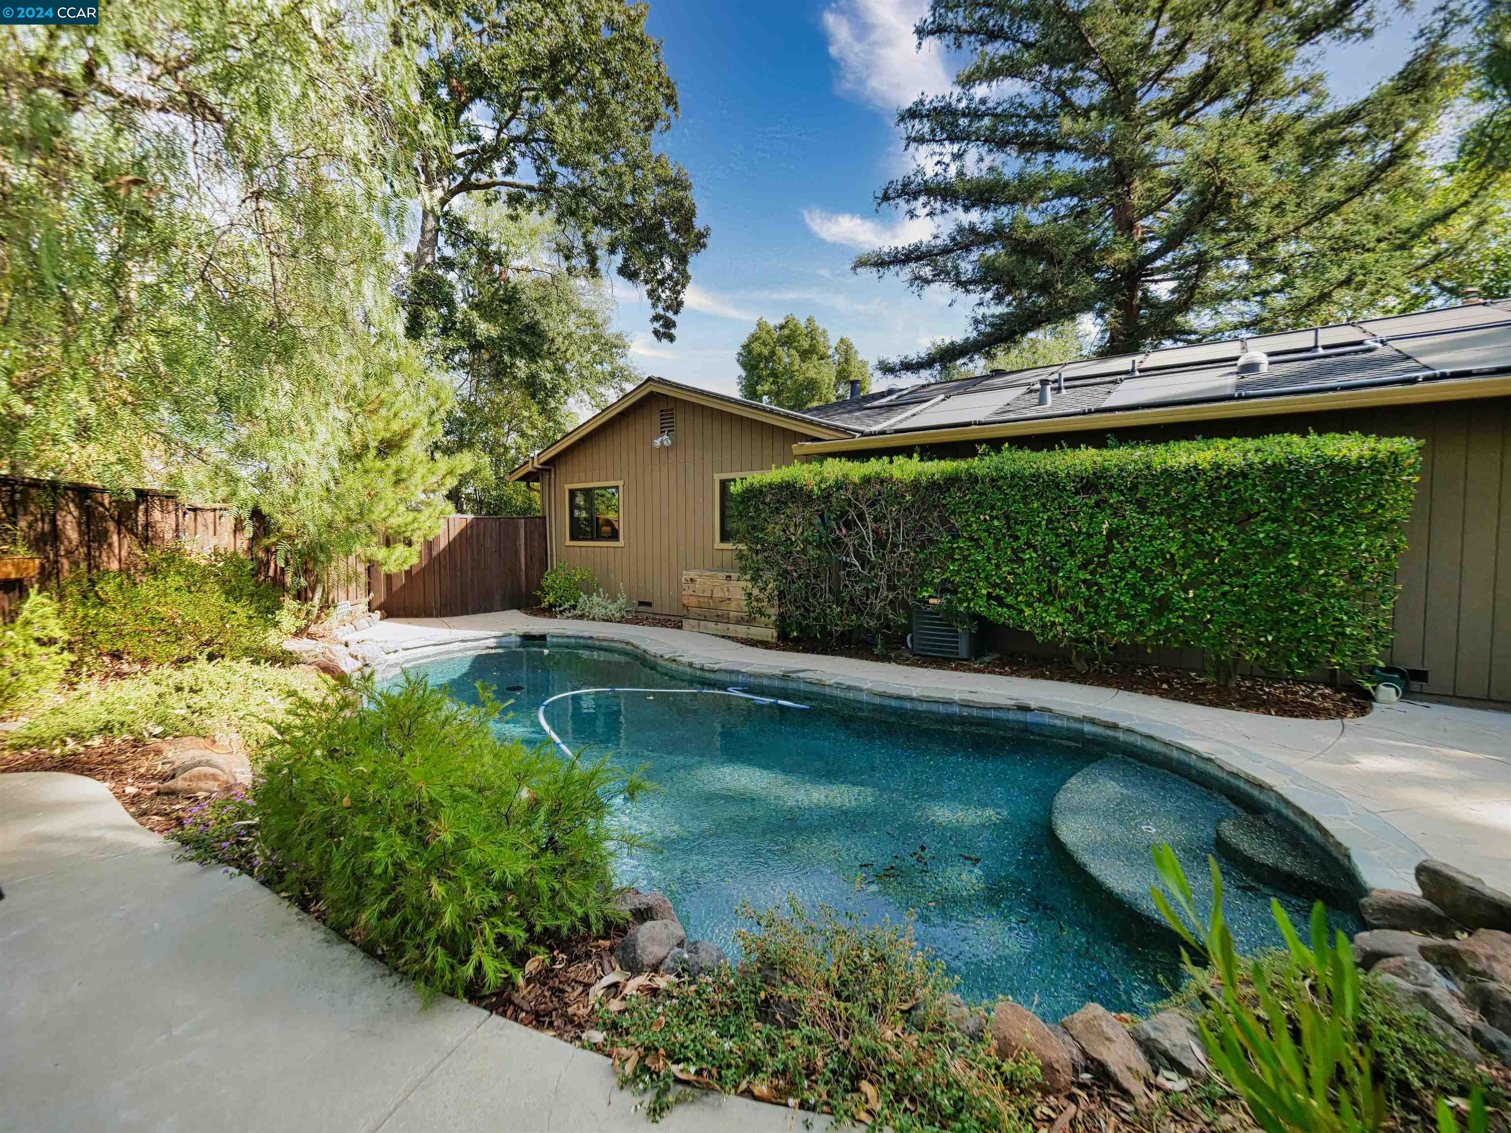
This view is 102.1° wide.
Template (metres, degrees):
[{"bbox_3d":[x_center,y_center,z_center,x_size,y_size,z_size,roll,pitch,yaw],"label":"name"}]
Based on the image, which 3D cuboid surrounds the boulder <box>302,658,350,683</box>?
[{"bbox_3d":[-4.250,1.052,6.071,0.450,0.270,0.380,0,3,0],"label":"boulder"}]

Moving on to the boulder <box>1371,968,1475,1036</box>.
[{"bbox_3d":[2.090,1.341,1.940,0.210,0.140,0.270,0,3,0],"label":"boulder"}]

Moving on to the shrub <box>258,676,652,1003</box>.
[{"bbox_3d":[-1.080,0.905,2.286,1.380,0.930,1.120,2,4,30],"label":"shrub"}]

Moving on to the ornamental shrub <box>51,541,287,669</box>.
[{"bbox_3d":[-5.750,0.388,6.132,1.300,1.200,1.900,2,4,30],"label":"ornamental shrub"}]

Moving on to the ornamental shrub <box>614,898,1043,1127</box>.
[{"bbox_3d":[0.110,1.232,1.744,1.220,0.350,0.600,1,4,20],"label":"ornamental shrub"}]

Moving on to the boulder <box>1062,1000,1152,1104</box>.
[{"bbox_3d":[0.945,1.326,1.679,0.200,0.200,0.260,-2,4,-25],"label":"boulder"}]

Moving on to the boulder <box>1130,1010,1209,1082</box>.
[{"bbox_3d":[1.165,1.347,1.740,0.200,0.150,0.220,-2,4,-25],"label":"boulder"}]

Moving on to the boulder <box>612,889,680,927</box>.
[{"bbox_3d":[-0.410,1.314,2.309,0.260,0.160,0.220,0,3,0],"label":"boulder"}]

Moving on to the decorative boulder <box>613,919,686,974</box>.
[{"bbox_3d":[-0.365,1.319,2.139,0.240,0.165,0.220,0,3,0],"label":"decorative boulder"}]

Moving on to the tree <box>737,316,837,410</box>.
[{"bbox_3d":[1.300,-5.133,24.746,4.300,10.400,4.300,0,3,0],"label":"tree"}]

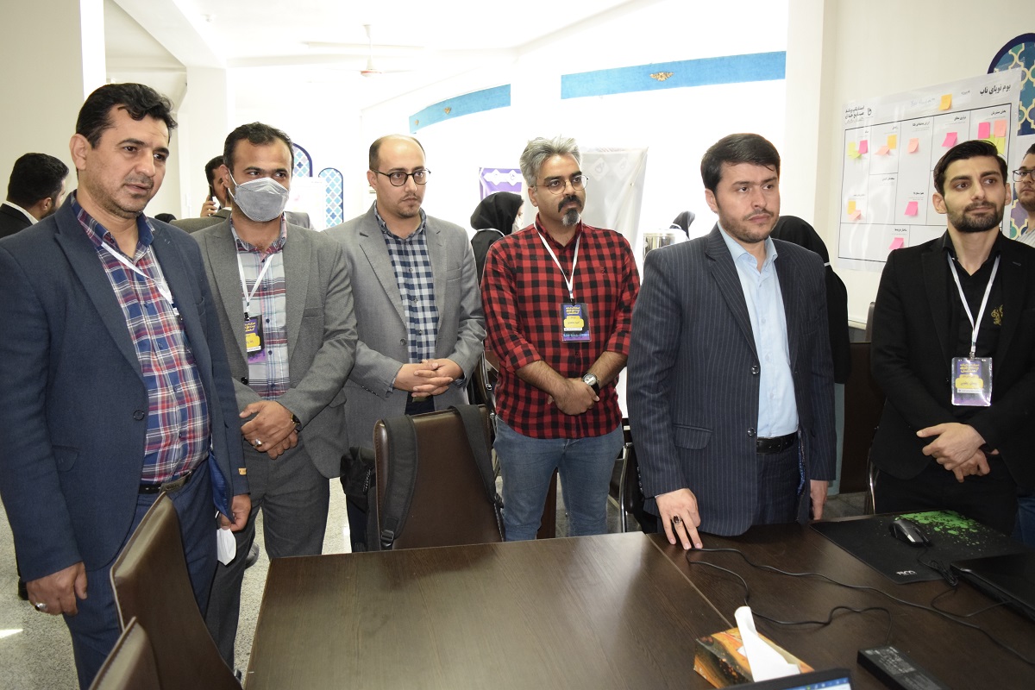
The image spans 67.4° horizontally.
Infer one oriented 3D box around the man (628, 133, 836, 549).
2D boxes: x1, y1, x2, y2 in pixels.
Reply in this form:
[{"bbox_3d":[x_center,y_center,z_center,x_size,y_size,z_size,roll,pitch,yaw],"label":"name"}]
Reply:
[{"bbox_3d":[0.518,0.333,1.998,0.520,1.710,0.400,-3,10,-20],"label":"man"}]

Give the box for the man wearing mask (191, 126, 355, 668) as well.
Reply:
[{"bbox_3d":[-0.692,0.271,2.212,0.510,1.750,0.420,-3,10,-20],"label":"man wearing mask"}]

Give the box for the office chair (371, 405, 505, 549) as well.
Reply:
[{"bbox_3d":[-0.121,0.705,2.057,0.480,0.950,0.580,-4,10,-27],"label":"office chair"}]

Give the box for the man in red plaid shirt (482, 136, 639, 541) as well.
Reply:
[{"bbox_3d":[0.129,0.253,2.381,0.490,1.740,0.360,-2,9,-12],"label":"man in red plaid shirt"}]

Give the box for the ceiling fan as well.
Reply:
[{"bbox_3d":[-1.695,-3.415,9.000,1.350,0.580,1.300,0,9,0],"label":"ceiling fan"}]

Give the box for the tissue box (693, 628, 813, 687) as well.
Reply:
[{"bbox_3d":[0.394,0.533,1.246,0.112,0.054,0.195,-4,10,-25],"label":"tissue box"}]

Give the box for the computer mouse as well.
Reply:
[{"bbox_3d":[0.929,0.445,1.838,0.066,0.039,0.118,0,9,-2],"label":"computer mouse"}]

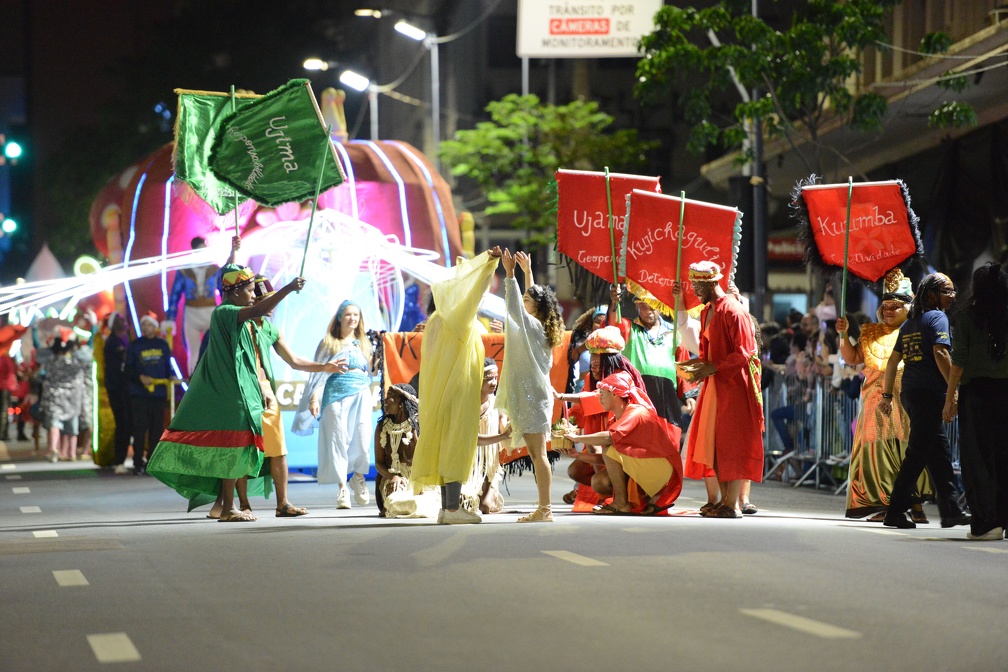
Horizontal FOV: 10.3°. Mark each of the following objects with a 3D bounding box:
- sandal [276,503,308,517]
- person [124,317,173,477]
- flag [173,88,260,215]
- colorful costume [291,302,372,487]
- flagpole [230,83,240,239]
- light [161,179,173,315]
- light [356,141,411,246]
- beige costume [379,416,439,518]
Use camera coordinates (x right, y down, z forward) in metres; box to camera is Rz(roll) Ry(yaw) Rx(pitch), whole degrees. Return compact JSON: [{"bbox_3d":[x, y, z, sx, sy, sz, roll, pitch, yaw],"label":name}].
[{"bbox_3d":[-1.526,1.259,40.400,0.250,0.095,0.100,0,0,13],"label":"sandal"},{"bbox_3d":[-3.936,0.648,62.000,0.540,1.750,0.380,0,-1,-6],"label":"person"},{"bbox_3d":[-2.030,-1.334,40.600,0.740,0.910,0.090,2,0,0],"label":"flag"},{"bbox_3d":[-1.343,0.456,43.600,0.620,1.430,0.480,0,0,-16],"label":"colorful costume"},{"bbox_3d":[-1.967,-1.237,41.000,0.027,1.200,0.027,-2,0,0],"label":"flagpole"},{"bbox_3d":[-3.556,-0.975,59.000,0.130,1.410,0.150,0,0,-6],"label":"light"},{"bbox_3d":[-1.324,-1.552,61.000,0.580,1.150,0.350,0,-1,0],"label":"light"},{"bbox_3d":[-0.691,0.951,40.500,0.440,0.740,0.480,0,0,23],"label":"beige costume"}]

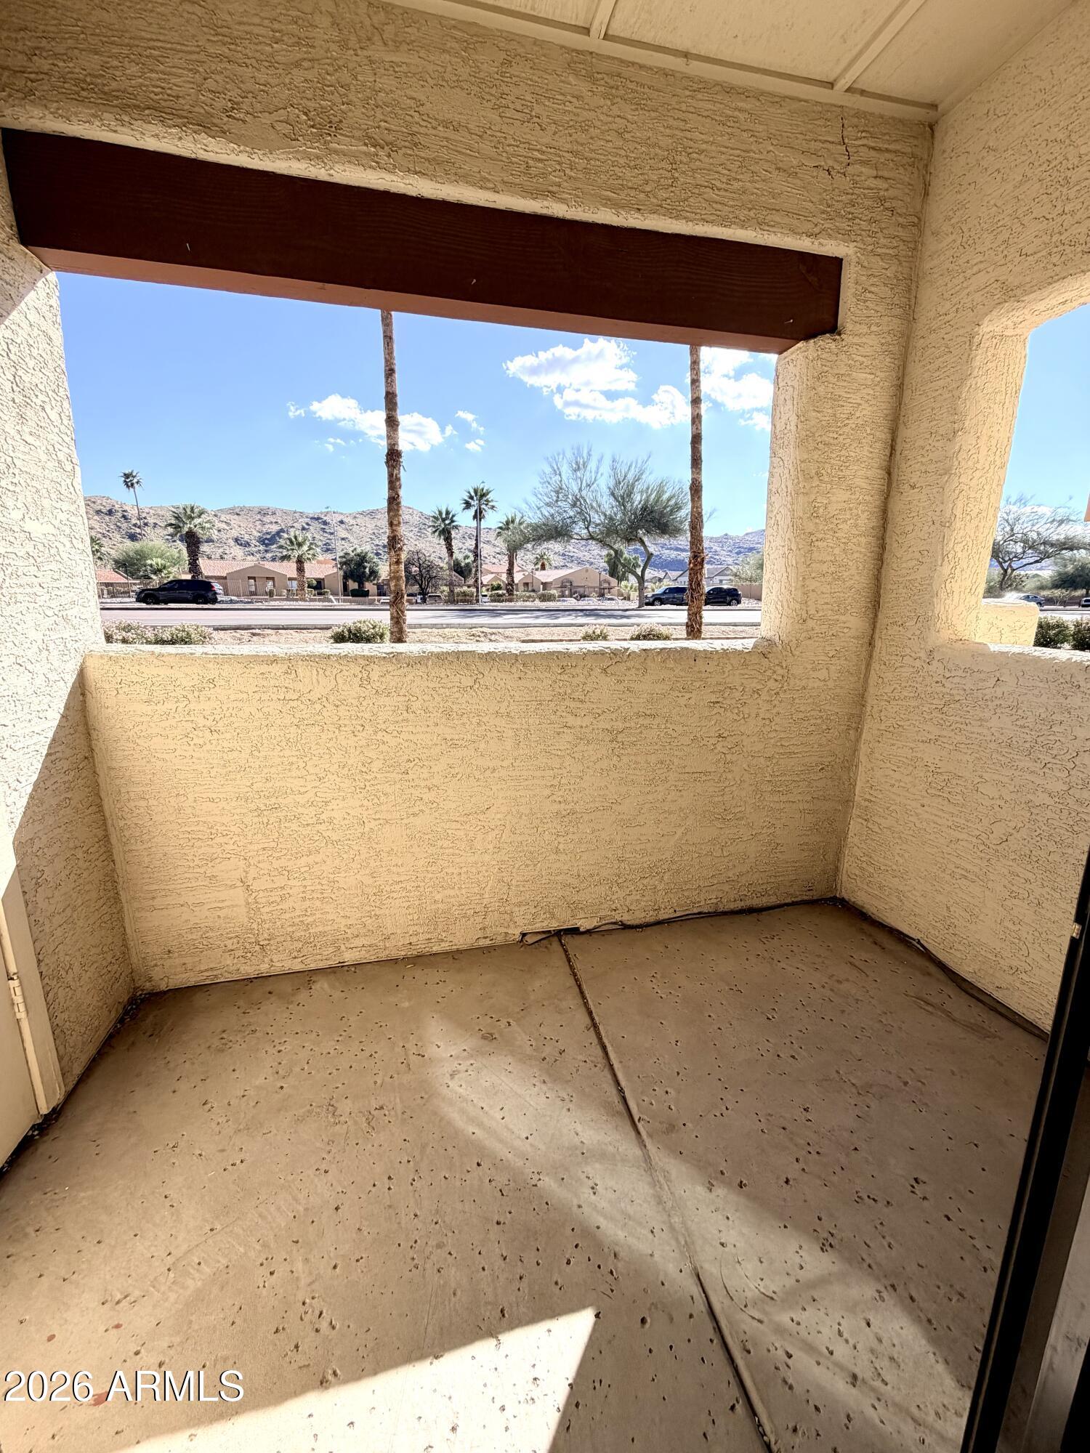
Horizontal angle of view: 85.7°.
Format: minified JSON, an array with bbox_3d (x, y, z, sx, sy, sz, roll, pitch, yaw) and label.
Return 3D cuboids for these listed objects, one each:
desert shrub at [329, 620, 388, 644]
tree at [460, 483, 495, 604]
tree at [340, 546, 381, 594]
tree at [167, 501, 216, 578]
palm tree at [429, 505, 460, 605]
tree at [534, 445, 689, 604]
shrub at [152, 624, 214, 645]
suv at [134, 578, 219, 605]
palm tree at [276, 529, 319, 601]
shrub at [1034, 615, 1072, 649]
[{"bbox_3d":[-4.673,-2.378,14.735,1.480,0.586,1.350,-3,13,-12],"label":"desert shrub"},{"bbox_3d":[-5.905,-15.912,51.376,3.000,10.072,3.000,-3,13,-12],"label":"tree"},{"bbox_3d":[-20.388,-16.886,64.382,4.300,5.536,4.300,-3,13,-12],"label":"tree"},{"bbox_3d":[-28.894,-14.173,48.128,3.600,7.815,3.600,-3,13,-12],"label":"tree"},{"bbox_3d":[-8.648,-15.041,51.575,2.600,8.285,2.600,-3,13,-12],"label":"palm tree"},{"bbox_3d":[4.722,-13.990,41.803,11.000,10.725,10.000,-3,13,-12],"label":"tree"},{"bbox_3d":[-8.701,-2.199,14.045,1.350,0.489,1.250,-3,13,-12],"label":"shrub"},{"bbox_3d":[-25.378,-9.415,40.808,4.850,1.720,1.920,-3,13,-12],"label":"suv"},{"bbox_3d":[-22.357,-14.601,53.296,3.550,6.309,3.550,-3,13,-12],"label":"palm tree"},{"bbox_3d":[12.249,-2.275,14.119,0.880,0.729,0.880,-3,13,-12],"label":"shrub"}]

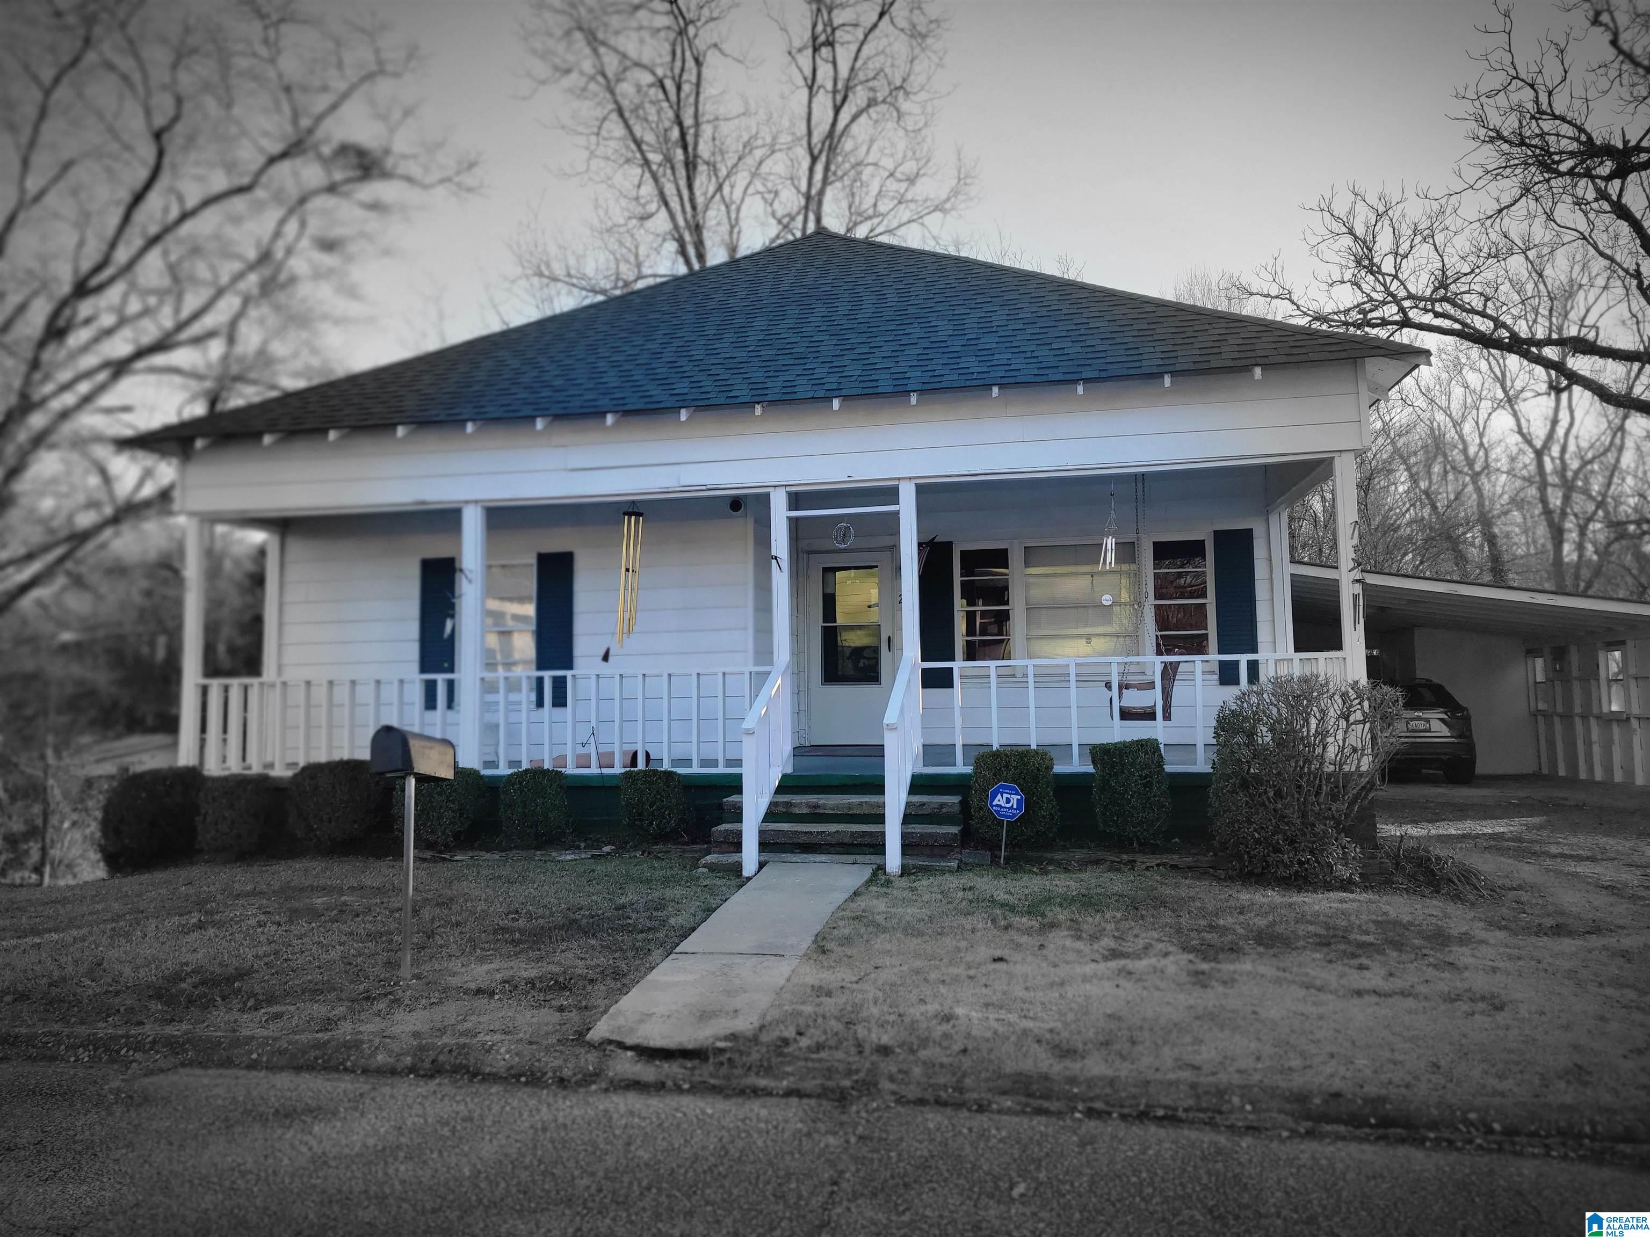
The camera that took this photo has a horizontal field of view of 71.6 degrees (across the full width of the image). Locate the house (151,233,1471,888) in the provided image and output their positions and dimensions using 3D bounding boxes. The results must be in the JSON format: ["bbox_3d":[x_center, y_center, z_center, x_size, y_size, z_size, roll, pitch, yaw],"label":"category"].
[{"bbox_3d":[0.047,-1.333,14.247,10.800,7.250,10.500,-2,-5,11],"label":"house"}]

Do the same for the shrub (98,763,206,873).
[{"bbox_3d":[-5.644,1.694,9.604,0.760,0.840,0.760,-2,-5,11],"label":"shrub"}]

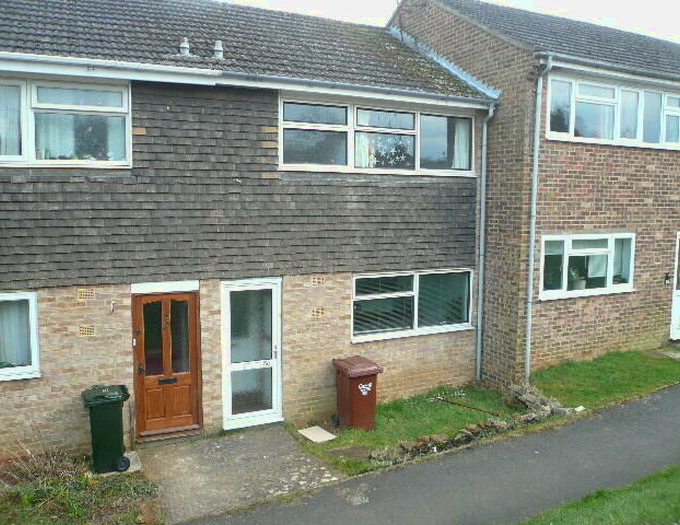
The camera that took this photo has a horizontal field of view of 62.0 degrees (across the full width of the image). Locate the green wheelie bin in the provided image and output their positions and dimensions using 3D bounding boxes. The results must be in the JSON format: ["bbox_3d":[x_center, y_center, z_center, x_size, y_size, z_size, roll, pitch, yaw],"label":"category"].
[{"bbox_3d":[-2.882,2.007,6.997,0.550,1.020,0.470,-3,8,-26],"label":"green wheelie bin"}]

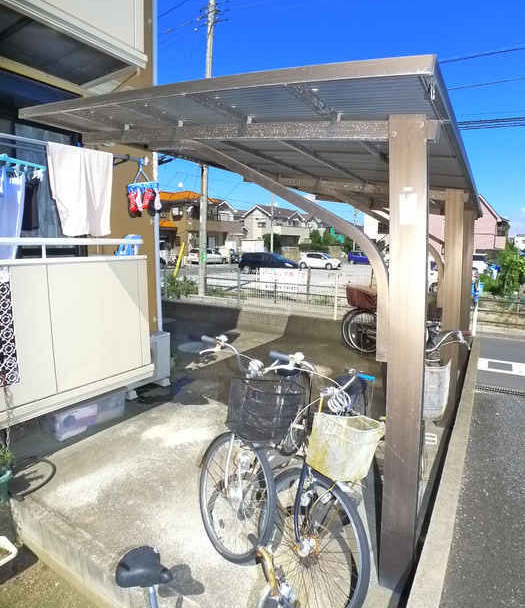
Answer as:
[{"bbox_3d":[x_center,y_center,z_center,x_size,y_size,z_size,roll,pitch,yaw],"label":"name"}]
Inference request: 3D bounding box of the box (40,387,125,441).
[{"bbox_3d":[-1.702,0.983,4.547,0.370,0.320,0.730,3,7,30],"label":"box"}]

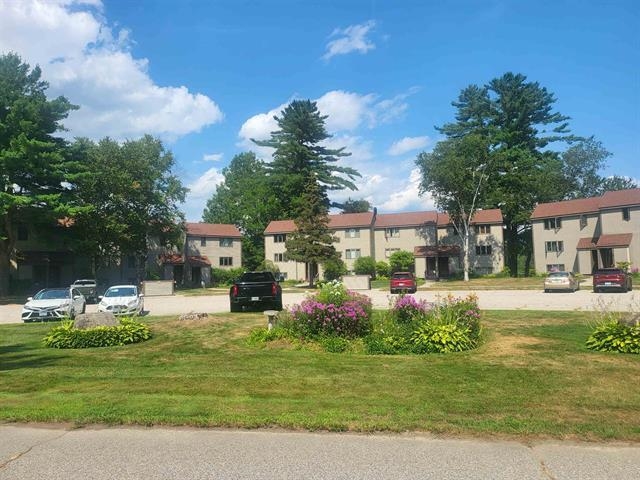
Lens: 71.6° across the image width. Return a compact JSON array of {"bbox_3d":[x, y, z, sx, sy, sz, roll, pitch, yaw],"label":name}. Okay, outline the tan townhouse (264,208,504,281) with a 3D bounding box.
[{"bbox_3d":[8.420,0.919,63.031,31.500,8.900,11.000,-2,-3,18],"label":"tan townhouse"}]

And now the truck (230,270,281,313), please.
[{"bbox_3d":[-3.216,2.731,23.392,2.300,1.950,6.100,-1,-3,-5],"label":"truck"}]

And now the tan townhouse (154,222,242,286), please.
[{"bbox_3d":[-18.768,1.778,63.315,14.000,8.700,10.000,1,-4,-38],"label":"tan townhouse"}]

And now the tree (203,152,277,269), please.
[{"bbox_3d":[-13.874,-4.140,76.341,12.500,21.500,11.500,-1,-3,0],"label":"tree"}]

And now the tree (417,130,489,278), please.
[{"bbox_3d":[14.526,-3.492,48.738,8.100,16.050,7.600,-1,-3,0],"label":"tree"}]

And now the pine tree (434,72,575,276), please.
[{"bbox_3d":[24.496,-8.754,59.521,18.000,27.200,15.500,-1,-3,0],"label":"pine tree"}]

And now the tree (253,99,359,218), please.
[{"bbox_3d":[-2.659,-8.759,76.573,17.500,30.300,16.000,-1,-3,0],"label":"tree"}]

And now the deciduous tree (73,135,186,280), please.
[{"bbox_3d":[-20.138,-3.053,47.249,12.000,16.500,11.000,-1,-3,0],"label":"deciduous tree"}]

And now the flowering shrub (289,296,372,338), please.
[{"bbox_3d":[0.319,1.991,11.711,2.100,1.110,1.500,-1,-3,0],"label":"flowering shrub"}]

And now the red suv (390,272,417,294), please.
[{"bbox_3d":[6.938,3.325,35.867,1.860,1.680,4.550,-2,-3,16],"label":"red suv"}]

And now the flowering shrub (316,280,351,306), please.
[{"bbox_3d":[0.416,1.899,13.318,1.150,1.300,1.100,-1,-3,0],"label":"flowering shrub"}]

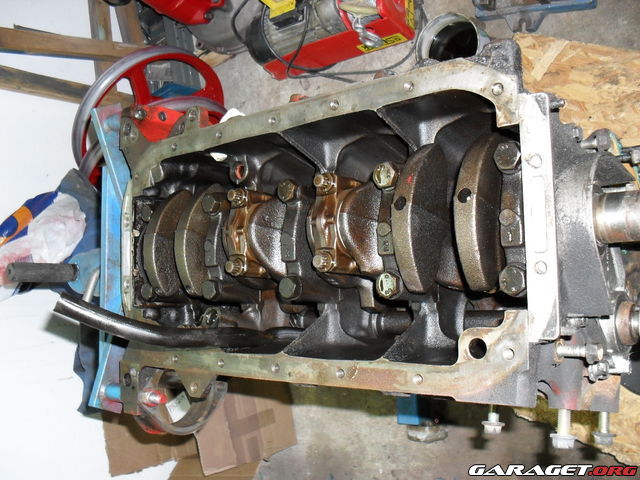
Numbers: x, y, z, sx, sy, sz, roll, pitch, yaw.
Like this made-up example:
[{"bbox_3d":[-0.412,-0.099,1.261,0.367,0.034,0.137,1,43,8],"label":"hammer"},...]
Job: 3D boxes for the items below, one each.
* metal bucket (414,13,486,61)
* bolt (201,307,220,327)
[{"bbox_3d":[0.277,-0.385,1.325,0.140,0.088,0.140,-1,89,38],"label":"metal bucket"},{"bbox_3d":[-0.117,0.082,0.690,0.021,0.014,0.021,-5,85,37],"label":"bolt"}]

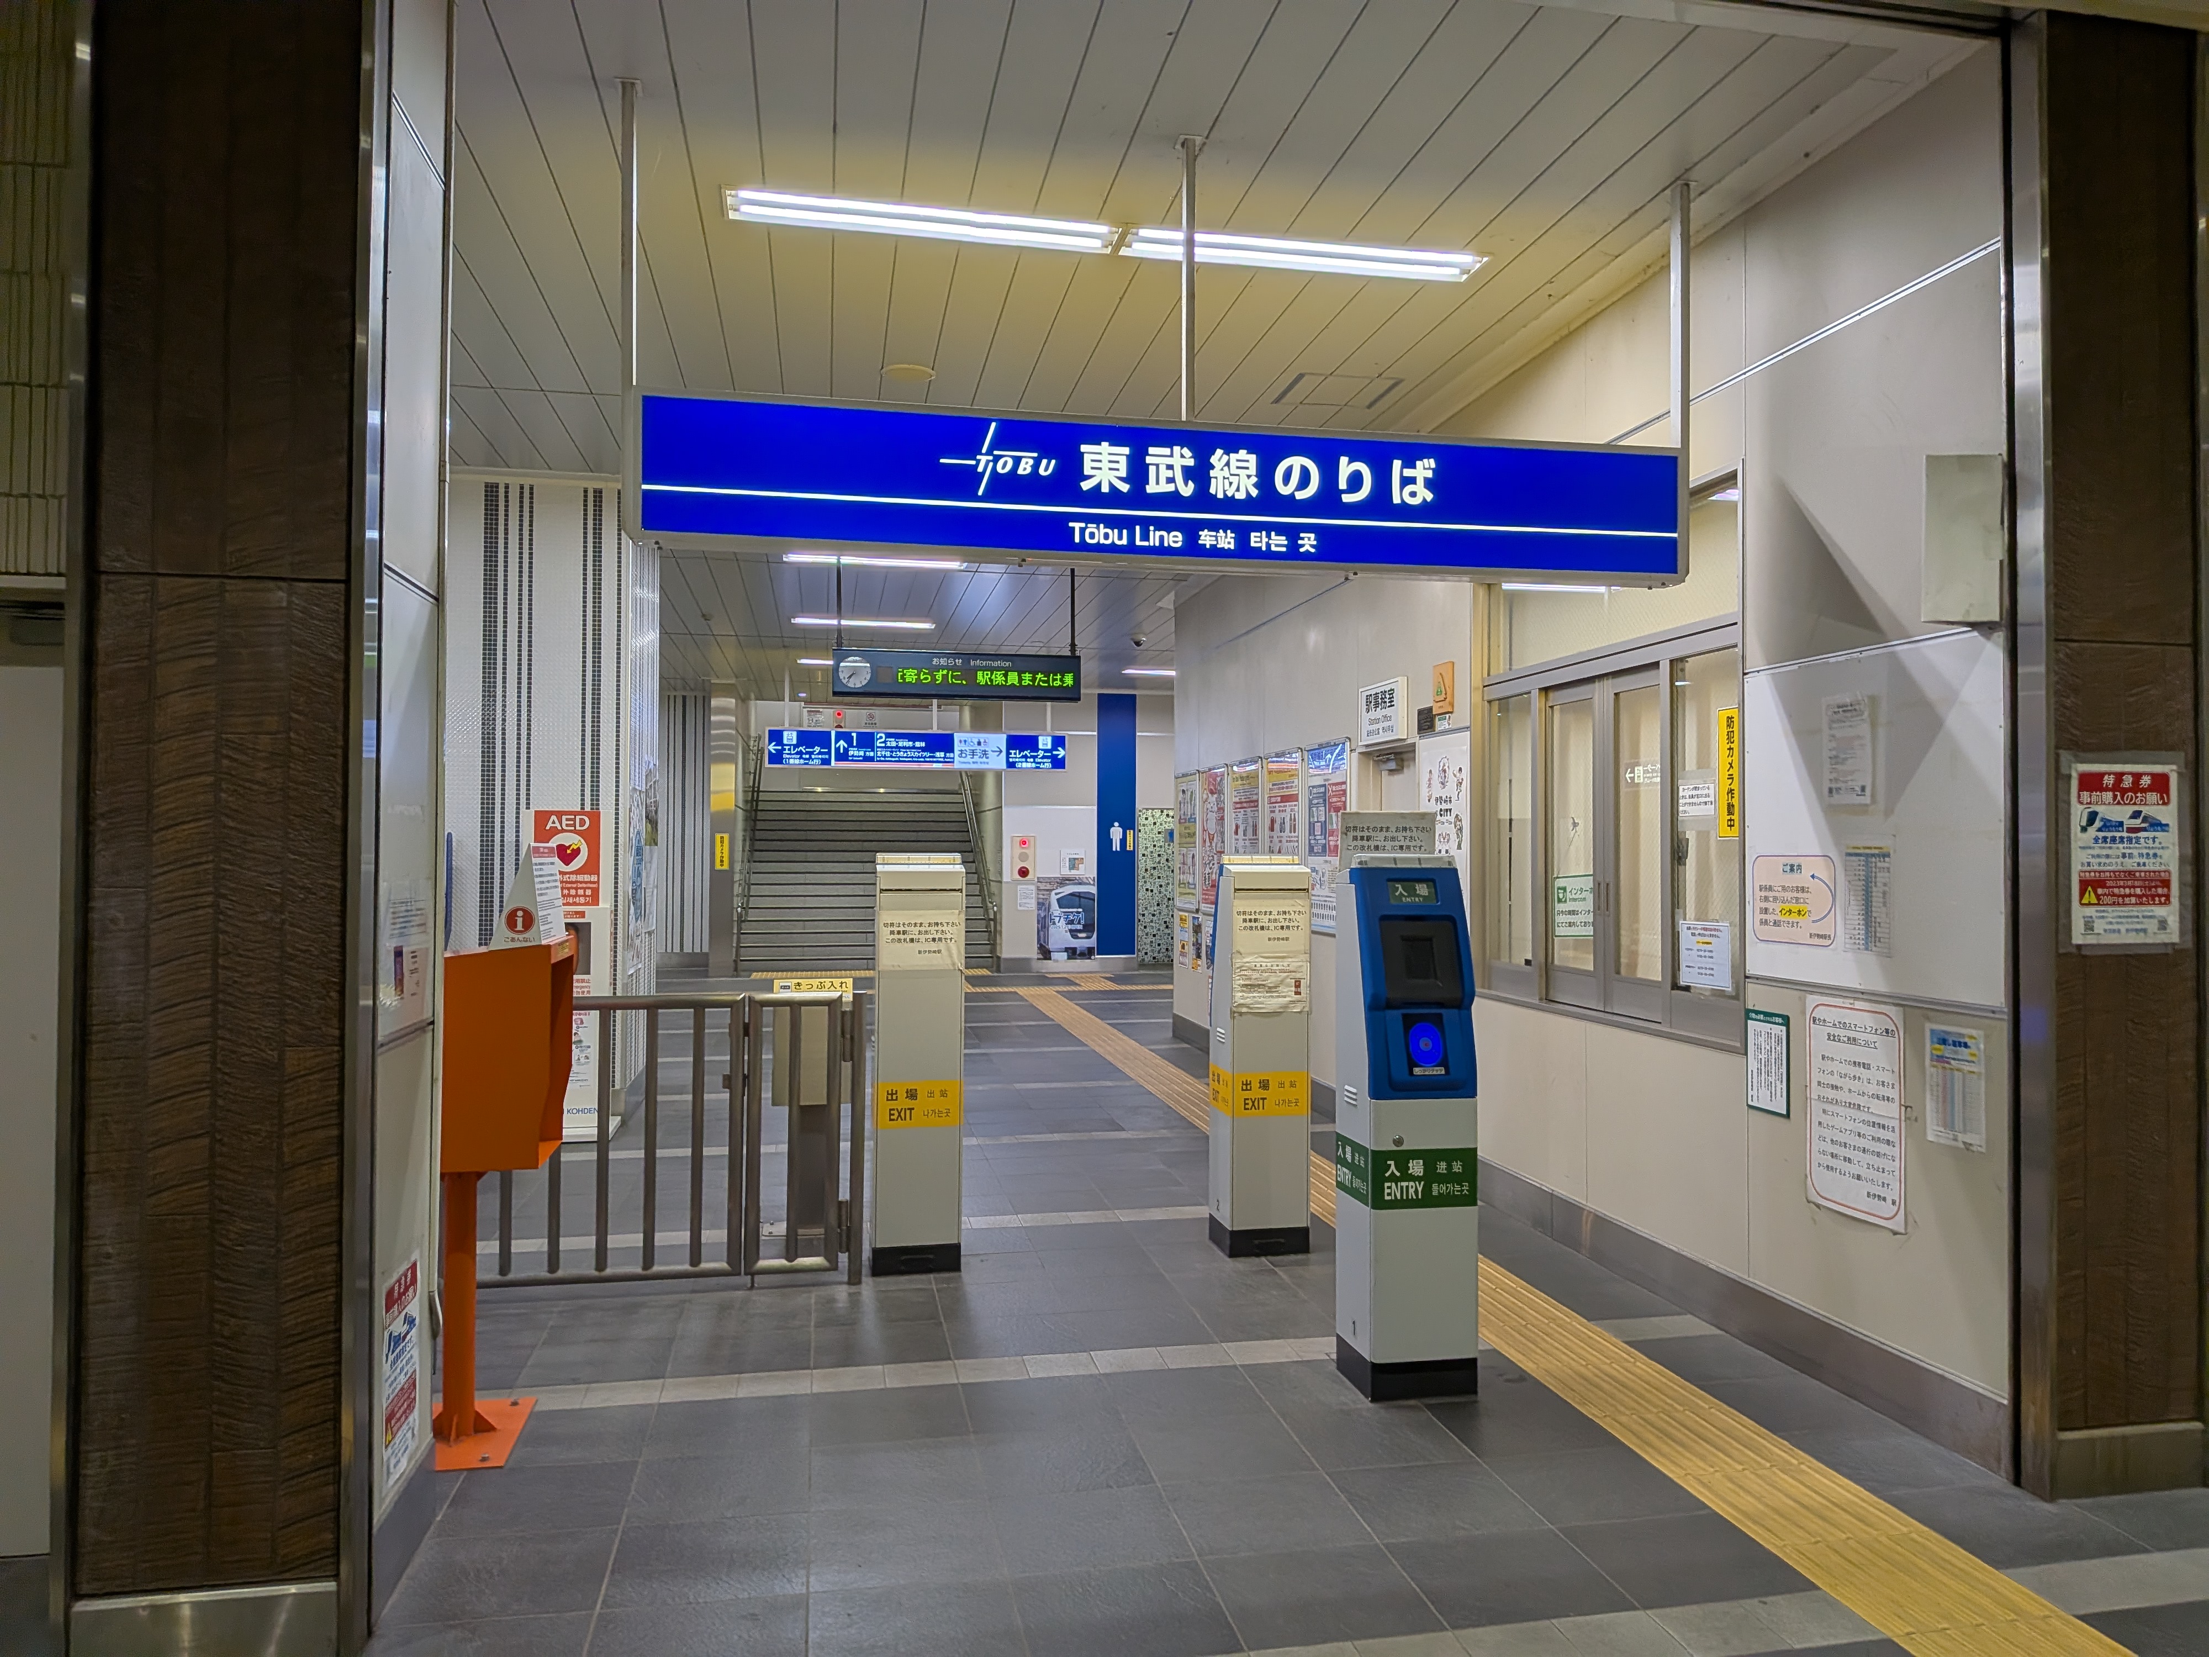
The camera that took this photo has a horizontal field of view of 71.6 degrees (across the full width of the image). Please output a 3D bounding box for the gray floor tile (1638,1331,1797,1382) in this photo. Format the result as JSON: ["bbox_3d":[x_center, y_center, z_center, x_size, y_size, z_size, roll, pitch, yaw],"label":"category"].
[{"bbox_3d":[1.842,1.626,4.670,0.415,0.010,0.390,0,-1,-10],"label":"gray floor tile"}]

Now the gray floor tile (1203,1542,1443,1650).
[{"bbox_3d":[0.438,1.577,3.145,0.407,0.015,0.394,0,-1,-11],"label":"gray floor tile"}]

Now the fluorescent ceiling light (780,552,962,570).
[{"bbox_3d":[-1.623,-1.882,10.875,1.250,0.070,0.220,0,-1,-11],"label":"fluorescent ceiling light"}]

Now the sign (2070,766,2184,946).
[{"bbox_3d":[2.452,0.062,3.674,0.295,0.427,0.008,0,-1,-10],"label":"sign"}]

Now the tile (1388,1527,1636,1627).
[{"bbox_3d":[0.847,1.581,3.223,0.408,0.012,0.397,0,-1,-10],"label":"tile"}]

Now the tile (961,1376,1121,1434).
[{"bbox_3d":[-0.177,1.595,4.219,0.408,0.012,0.397,0,-1,-10],"label":"tile"}]

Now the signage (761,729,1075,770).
[{"bbox_3d":[-2.073,-0.857,17.106,3.333,0.415,0.170,0,-1,-11],"label":"signage"}]

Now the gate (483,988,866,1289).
[{"bbox_3d":[-1.526,1.087,5.279,1.393,1.030,0.055,0,-1,-10],"label":"gate"}]

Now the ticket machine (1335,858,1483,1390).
[{"bbox_3d":[0.883,0.848,4.470,0.329,1.532,0.288,0,-1,-10],"label":"ticket machine"}]

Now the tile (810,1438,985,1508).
[{"bbox_3d":[-0.512,1.586,3.762,0.408,0.012,0.397,0,-1,-10],"label":"tile"}]

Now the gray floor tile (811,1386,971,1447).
[{"bbox_3d":[-0.584,1.601,4.161,0.415,0.020,0.414,0,-1,-10],"label":"gray floor tile"}]

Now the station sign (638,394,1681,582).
[{"bbox_3d":[0.237,-0.948,4.377,3.050,0.403,0.151,0,-1,-10],"label":"station sign"}]

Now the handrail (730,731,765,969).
[{"bbox_3d":[-4.942,0.176,21.455,0.200,3.366,4.900,0,-1,-10],"label":"handrail"}]

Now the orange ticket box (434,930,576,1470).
[{"bbox_3d":[-1.645,0.938,4.056,0.384,1.316,0.473,0,-1,-10],"label":"orange ticket box"}]

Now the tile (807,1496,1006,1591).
[{"bbox_3d":[-0.442,1.581,3.378,0.407,0.015,0.394,0,-1,-11],"label":"tile"}]

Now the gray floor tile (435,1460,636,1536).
[{"bbox_3d":[-1.322,1.585,3.610,0.407,0.015,0.394,0,-1,-11],"label":"gray floor tile"}]

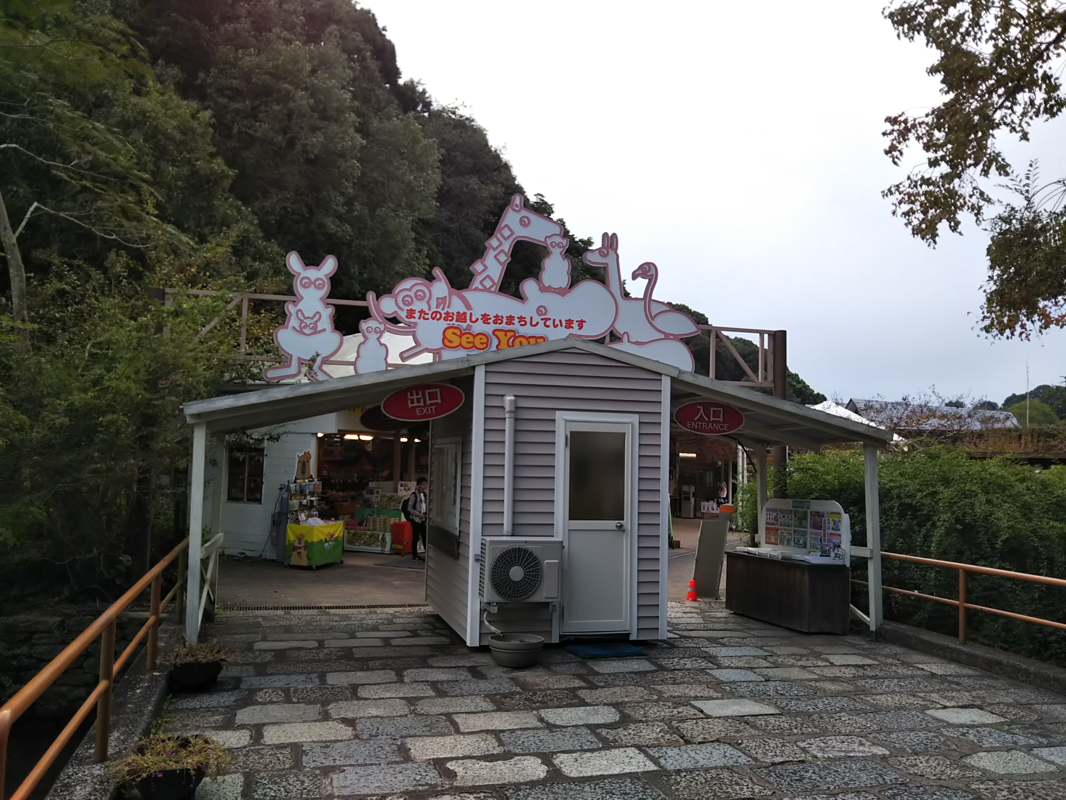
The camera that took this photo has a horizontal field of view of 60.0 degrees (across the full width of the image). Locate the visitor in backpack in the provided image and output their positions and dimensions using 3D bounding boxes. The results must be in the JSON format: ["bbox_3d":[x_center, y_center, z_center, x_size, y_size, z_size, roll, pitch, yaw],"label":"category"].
[{"bbox_3d":[-2.125,2.183,16.900,0.480,1.539,0.460,-1,-5,33],"label":"visitor in backpack"}]

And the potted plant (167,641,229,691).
[{"bbox_3d":[-2.450,1.926,6.754,0.430,0.310,0.460,2,-4,-15],"label":"potted plant"}]

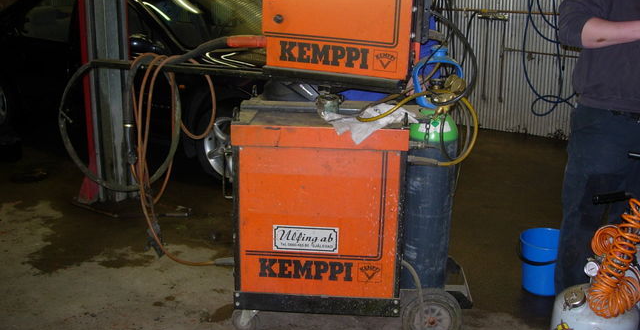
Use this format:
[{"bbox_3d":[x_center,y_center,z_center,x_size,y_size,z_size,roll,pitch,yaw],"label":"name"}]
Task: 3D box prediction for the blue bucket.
[{"bbox_3d":[1.109,0.477,3.439,0.280,0.255,0.280,0,15,0],"label":"blue bucket"}]

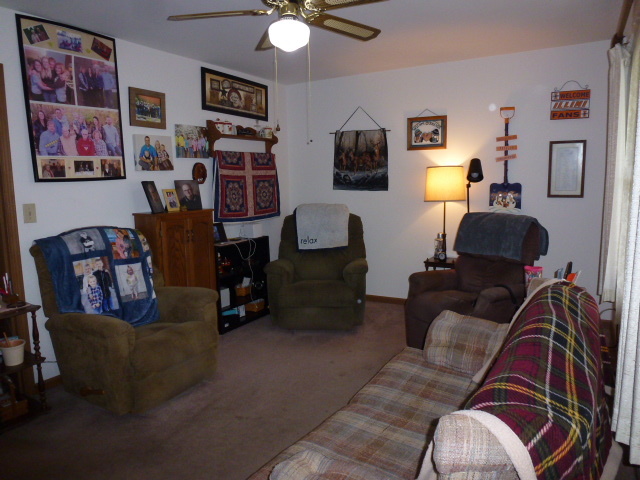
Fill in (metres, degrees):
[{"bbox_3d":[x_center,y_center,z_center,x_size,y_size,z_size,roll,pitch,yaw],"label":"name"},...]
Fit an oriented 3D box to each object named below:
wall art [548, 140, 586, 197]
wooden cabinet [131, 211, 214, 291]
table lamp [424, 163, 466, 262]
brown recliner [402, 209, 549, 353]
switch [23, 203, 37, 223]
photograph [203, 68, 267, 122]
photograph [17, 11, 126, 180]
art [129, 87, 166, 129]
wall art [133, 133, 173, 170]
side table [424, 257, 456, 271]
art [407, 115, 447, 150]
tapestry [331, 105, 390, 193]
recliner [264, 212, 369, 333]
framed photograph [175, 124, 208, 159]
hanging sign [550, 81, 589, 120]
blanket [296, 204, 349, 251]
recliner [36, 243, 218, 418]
[{"bbox_3d":[2.062,-0.589,3.707,0.271,0.471,0.020,4,10,31],"label":"wall art"},{"bbox_3d":[-1.180,0.322,3.727,0.308,1.122,0.566,4,10,31],"label":"wooden cabinet"},{"bbox_3d":[1.130,-0.234,4.043,0.372,0.854,0.372,4,10,31],"label":"table lamp"},{"bbox_3d":[1.268,0.362,3.484,0.844,1.043,0.814,-9,11,-43],"label":"brown recliner"},{"bbox_3d":[-1.860,-0.169,2.853,0.010,0.121,0.076,4,10,31],"label":"switch"},{"bbox_3d":[-0.823,-1.418,4.411,0.030,0.369,0.982,4,10,30],"label":"photograph"},{"bbox_3d":[-1.666,-0.926,3.063,0.022,1.026,0.663,4,10,31],"label":"photograph"},{"bbox_3d":[-1.371,-1.037,3.526,0.025,0.287,0.342,4,10,30],"label":"art"},{"bbox_3d":[-1.345,-0.703,3.608,0.030,0.278,0.360,4,10,30],"label":"wall art"},{"bbox_3d":[1.208,0.476,4.345,0.310,0.582,0.290,4,10,30],"label":"side table"},{"bbox_3d":[1.058,-1.049,4.377,0.395,0.315,0.030,4,10,30],"label":"art"},{"bbox_3d":[0.434,-0.972,4.761,0.657,0.874,0.030,4,10,30],"label":"tapestry"},{"bbox_3d":[-0.017,0.246,4.393,0.933,1.043,0.894,0,8,4],"label":"recliner"},{"bbox_3d":[-1.136,-0.868,3.945,0.030,0.275,0.366,4,10,30],"label":"framed photograph"},{"bbox_3d":[2.049,-1.148,3.632,0.286,0.308,0.012,4,10,31],"label":"hanging sign"},{"bbox_3d":[0.026,-0.129,4.593,0.550,0.470,0.340,-1,9,0],"label":"blanket"},{"bbox_3d":[-1.271,0.472,3.027,0.864,1.033,0.894,4,10,31],"label":"recliner"}]

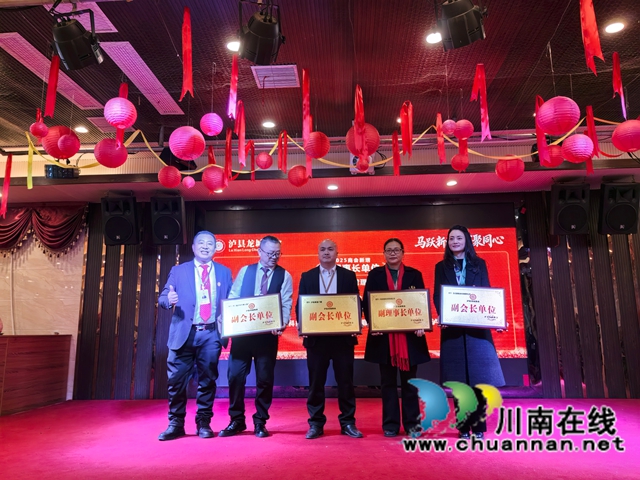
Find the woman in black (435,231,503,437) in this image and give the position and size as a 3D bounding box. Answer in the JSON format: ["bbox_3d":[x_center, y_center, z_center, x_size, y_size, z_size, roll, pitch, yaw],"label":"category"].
[{"bbox_3d":[1.207,0.710,4.127,0.560,1.717,0.380,-3,-12,11],"label":"woman in black"}]

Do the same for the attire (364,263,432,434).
[{"bbox_3d":[0.636,0.880,4.171,0.540,1.372,0.360,-2,-11,7],"label":"attire"}]

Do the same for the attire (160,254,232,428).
[{"bbox_3d":[-1.048,0.874,4.307,0.610,1.440,0.370,0,-11,-4],"label":"attire"}]

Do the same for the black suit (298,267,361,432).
[{"bbox_3d":[0.077,0.887,4.244,0.550,1.374,0.340,-1,-10,3],"label":"black suit"}]

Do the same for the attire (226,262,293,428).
[{"bbox_3d":[-0.504,0.901,4.349,0.570,1.420,0.380,0,-11,-2],"label":"attire"}]

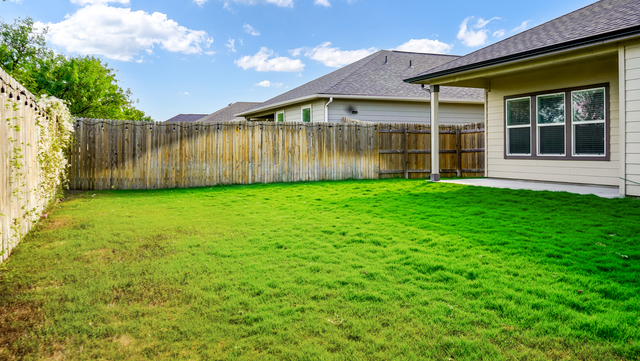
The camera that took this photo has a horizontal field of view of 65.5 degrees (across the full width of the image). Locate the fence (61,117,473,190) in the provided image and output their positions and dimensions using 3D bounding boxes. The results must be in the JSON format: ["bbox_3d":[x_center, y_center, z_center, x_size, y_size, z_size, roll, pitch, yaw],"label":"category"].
[{"bbox_3d":[-0.660,-0.850,15.070,12.500,1.880,0.180,-1,3,-22],"label":"fence"}]

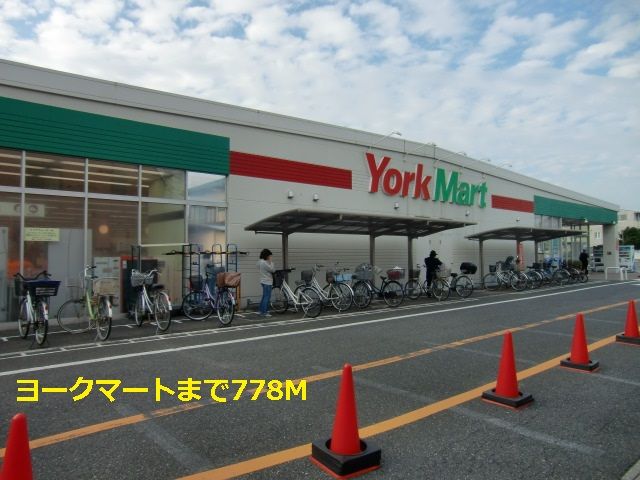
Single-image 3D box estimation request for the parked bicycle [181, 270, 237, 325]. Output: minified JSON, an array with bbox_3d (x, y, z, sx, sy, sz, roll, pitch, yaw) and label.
[{"bbox_3d":[-2.310,1.213,9.468,1.760,1.080,0.580,-1,-2,44],"label":"parked bicycle"}]

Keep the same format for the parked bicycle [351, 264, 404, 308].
[{"bbox_3d":[1.600,1.265,12.000,0.580,1.080,1.770,1,-2,-44],"label":"parked bicycle"}]

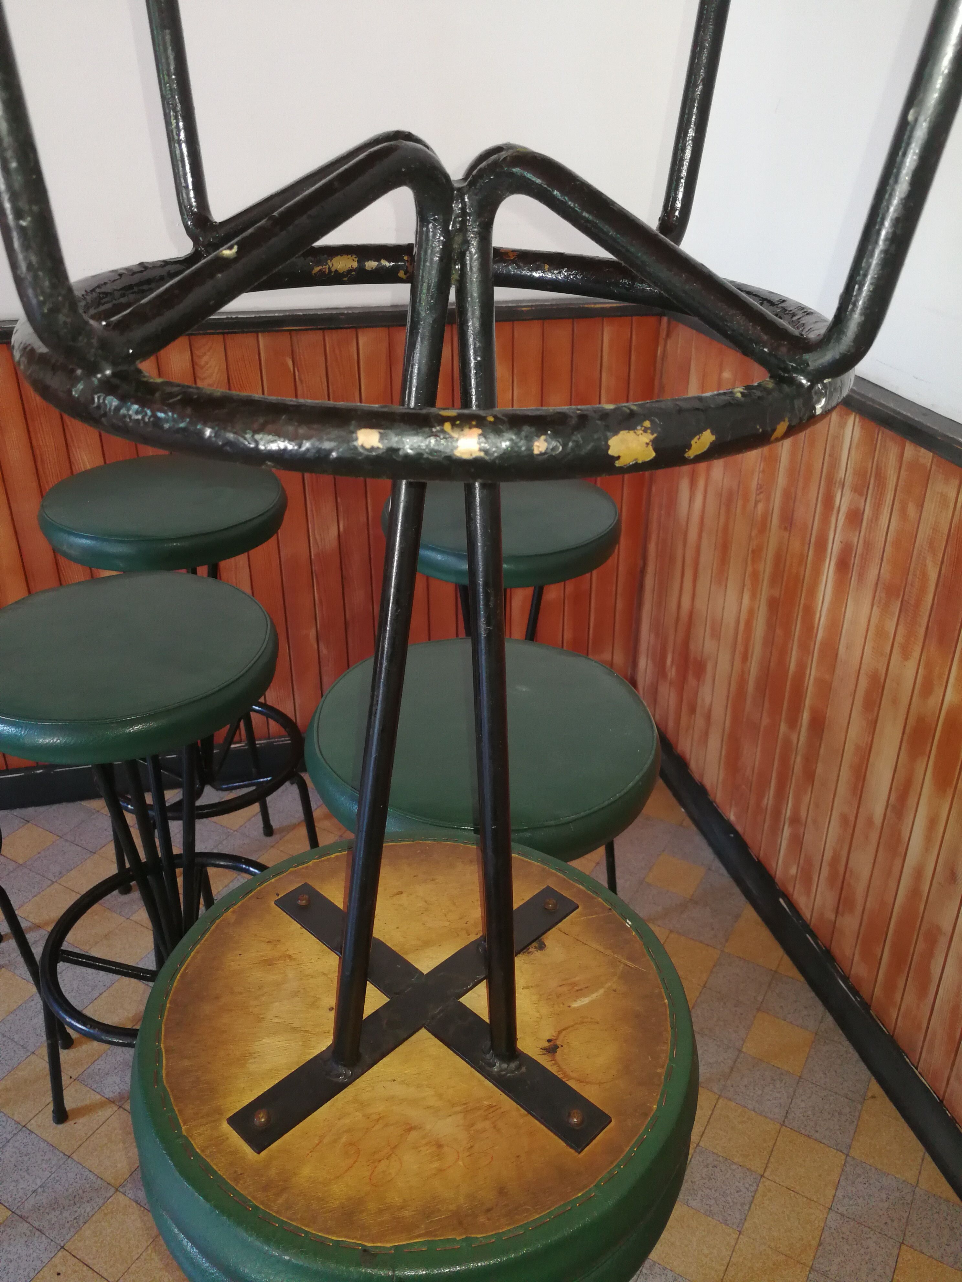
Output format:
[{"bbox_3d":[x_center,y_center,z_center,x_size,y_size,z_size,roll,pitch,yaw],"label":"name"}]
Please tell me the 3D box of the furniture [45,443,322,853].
[{"bbox_3d":[-0.493,0.143,1.755,0.385,0.845,0.385,-19,34,-30],"label":"furniture"}]

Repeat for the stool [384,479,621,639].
[{"bbox_3d":[0.033,0.158,1.739,0.385,0.835,0.385,-25,37,-37],"label":"stool"}]

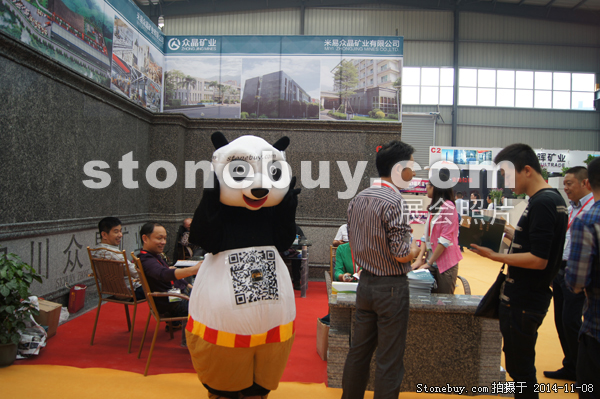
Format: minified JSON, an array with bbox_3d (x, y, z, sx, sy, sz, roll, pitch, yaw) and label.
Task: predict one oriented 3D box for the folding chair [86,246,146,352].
[{"bbox_3d":[-1.612,0.906,4.741,0.581,0.911,0.621,1,0,25],"label":"folding chair"}]

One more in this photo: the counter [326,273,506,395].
[{"bbox_3d":[0.869,1.113,3.981,1.320,0.660,0.540,1,0,2],"label":"counter"}]

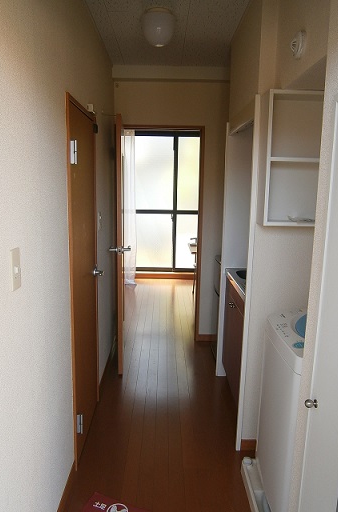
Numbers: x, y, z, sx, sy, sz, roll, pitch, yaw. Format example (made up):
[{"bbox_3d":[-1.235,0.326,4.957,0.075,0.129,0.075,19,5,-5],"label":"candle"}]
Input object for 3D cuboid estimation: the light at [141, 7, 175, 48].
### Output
[{"bbox_3d":[-0.059,-1.302,2.225,0.185,0.171,0.185,1,10,-1],"label":"light"}]

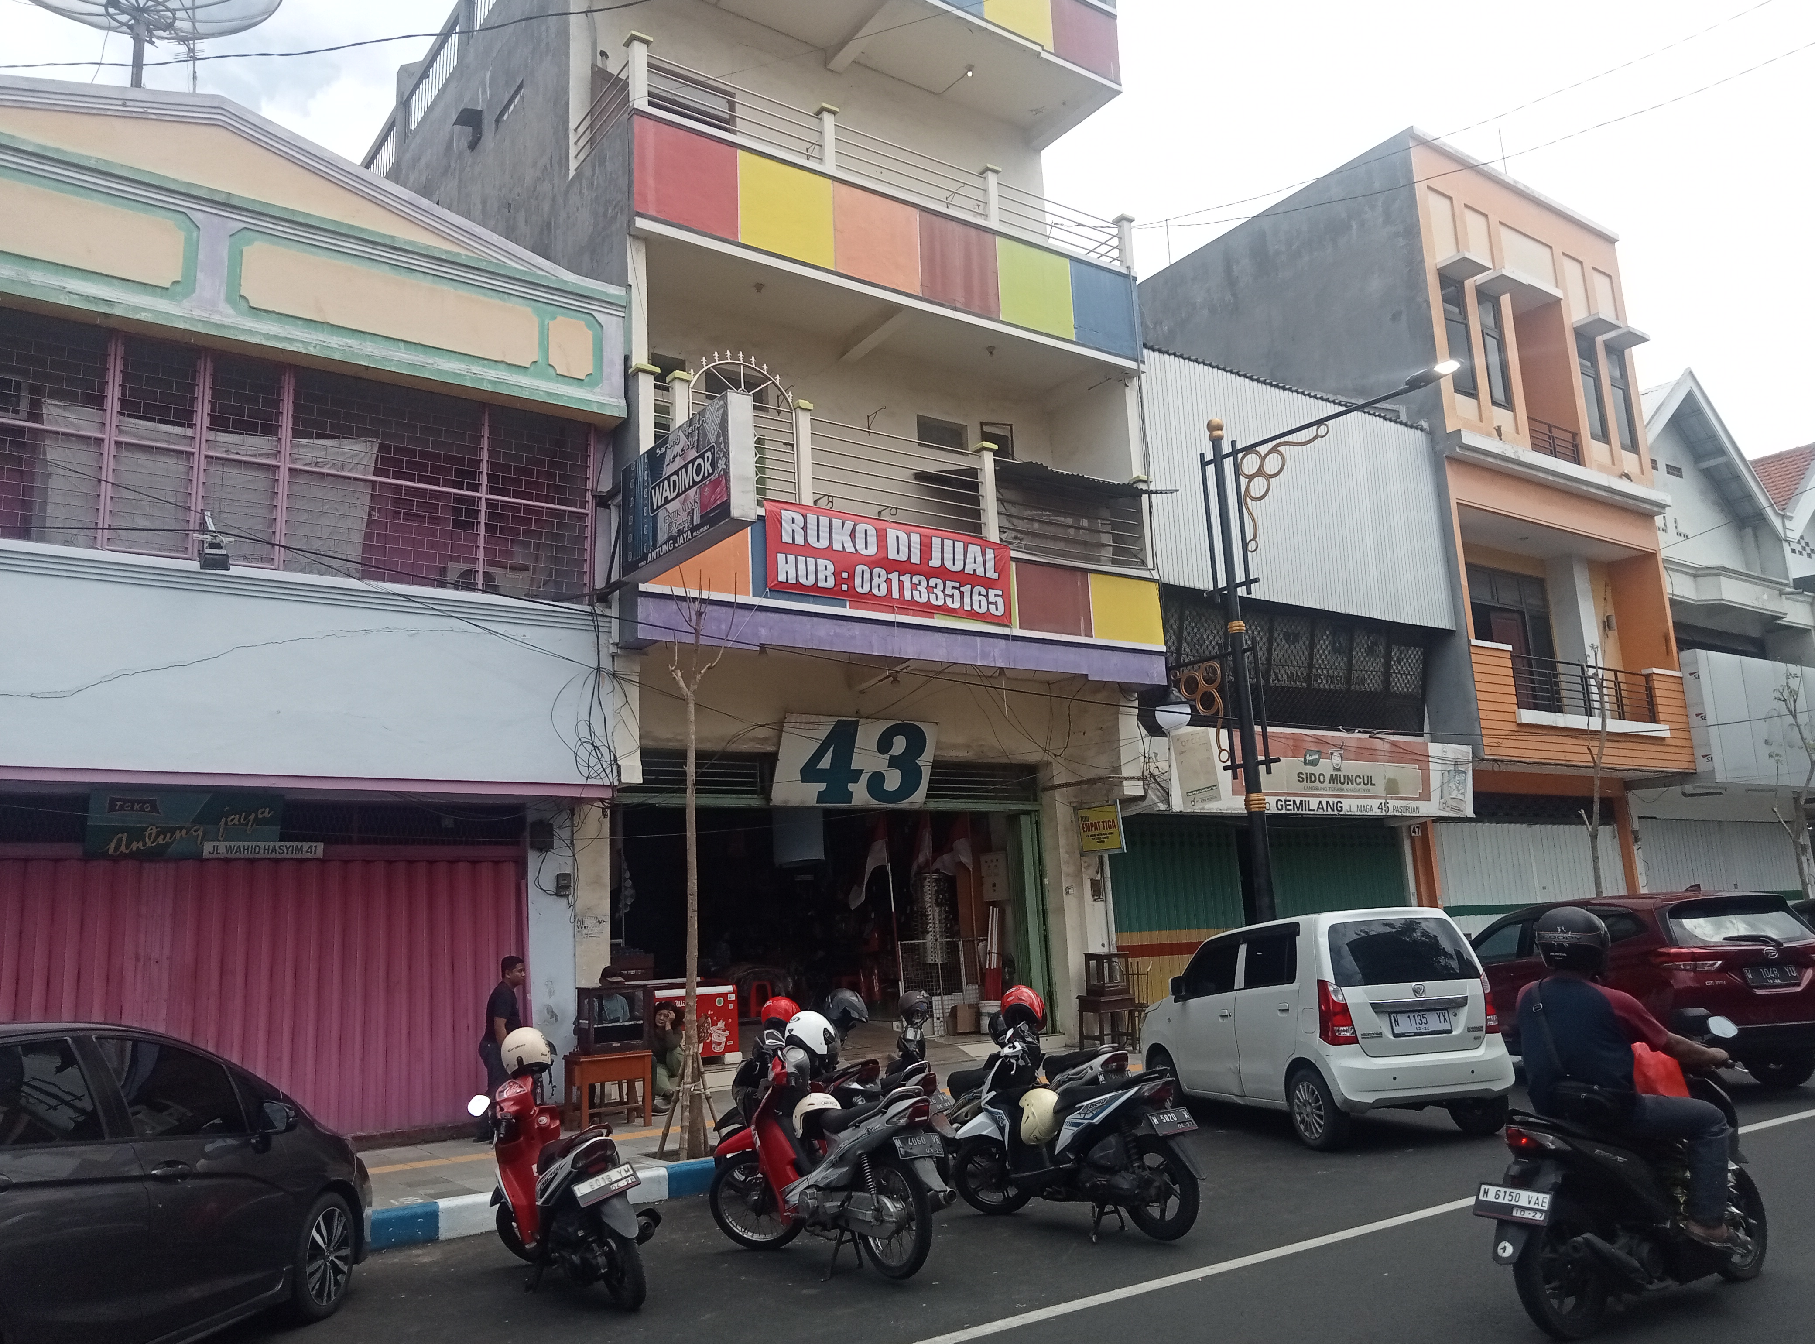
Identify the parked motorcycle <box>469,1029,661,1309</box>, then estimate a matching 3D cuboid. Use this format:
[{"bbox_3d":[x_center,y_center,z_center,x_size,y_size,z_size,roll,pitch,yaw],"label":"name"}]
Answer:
[{"bbox_3d":[-1.717,2.455,7.270,0.700,1.180,1.850,6,-15,-40],"label":"parked motorcycle"}]

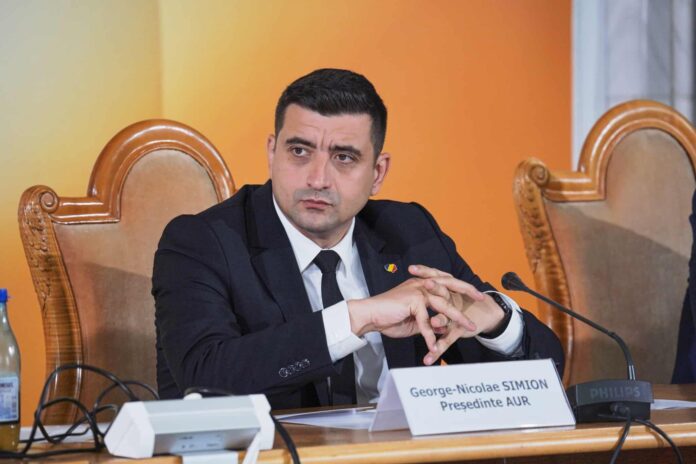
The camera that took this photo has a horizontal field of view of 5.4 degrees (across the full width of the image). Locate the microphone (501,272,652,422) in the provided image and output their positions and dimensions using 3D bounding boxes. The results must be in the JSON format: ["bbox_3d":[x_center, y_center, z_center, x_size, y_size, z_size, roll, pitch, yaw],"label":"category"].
[{"bbox_3d":[0.319,0.168,10.638,0.140,0.197,0.265,-2,4,-34],"label":"microphone"}]

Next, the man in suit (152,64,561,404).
[{"bbox_3d":[0.030,0.388,10.807,0.640,1.250,0.780,-2,4,-28],"label":"man in suit"}]

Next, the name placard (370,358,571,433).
[{"bbox_3d":[0.176,0.233,10.418,0.295,0.091,0.100,-3,4,-38],"label":"name placard"}]

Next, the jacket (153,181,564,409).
[{"bbox_3d":[0.000,0.238,10.879,0.640,0.620,0.480,-2,4,-28],"label":"jacket"}]

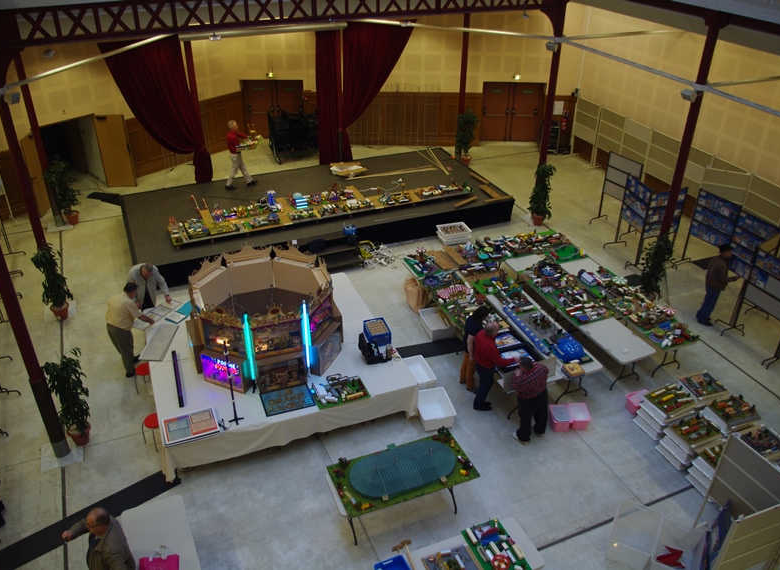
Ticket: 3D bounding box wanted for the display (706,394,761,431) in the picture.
[{"bbox_3d":[5.312,1.916,9.870,0.610,0.150,0.500,-8,32,-16],"label":"display"}]

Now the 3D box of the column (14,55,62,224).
[{"bbox_3d":[-8.297,-3.622,15.212,0.230,4.800,0.230,-12,33,-21],"label":"column"}]

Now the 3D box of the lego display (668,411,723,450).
[{"bbox_3d":[4.534,2.122,9.495,0.640,0.150,0.500,-8,32,-16],"label":"lego display"}]

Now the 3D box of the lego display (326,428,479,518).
[{"bbox_3d":[0.180,2.336,8.328,1.790,0.270,0.900,-12,33,-21],"label":"lego display"}]

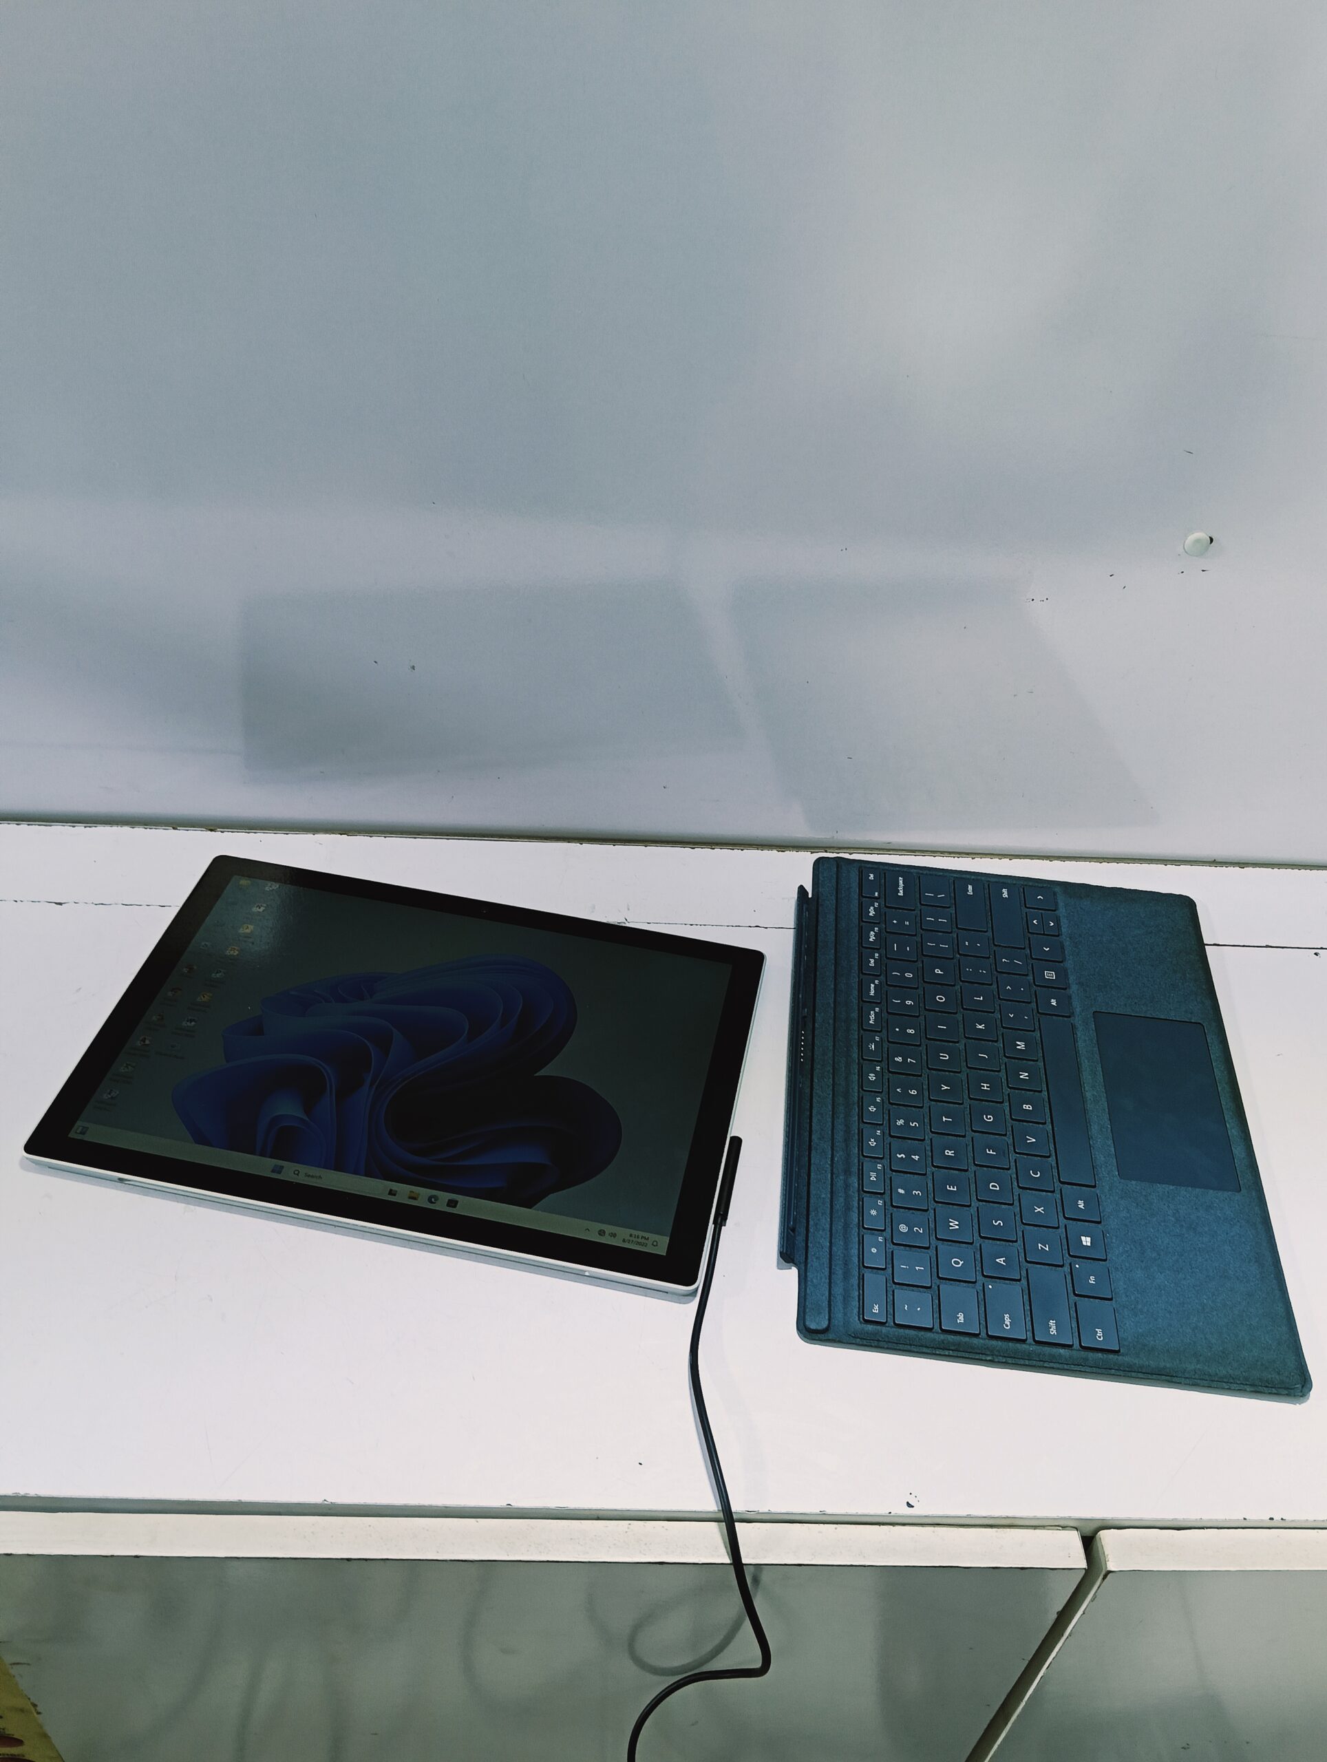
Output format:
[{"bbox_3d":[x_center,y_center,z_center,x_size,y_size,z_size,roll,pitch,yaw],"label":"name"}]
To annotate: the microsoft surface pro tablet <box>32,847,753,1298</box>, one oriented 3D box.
[{"bbox_3d":[-0.110,0.078,0.640,0.292,0.009,0.201,9,42,6],"label":"microsoft surface pro tablet"}]

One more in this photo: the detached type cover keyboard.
[{"bbox_3d":[0.165,0.097,0.651,0.212,0.006,0.295,6,42,3],"label":"detached type cover keyboard"}]

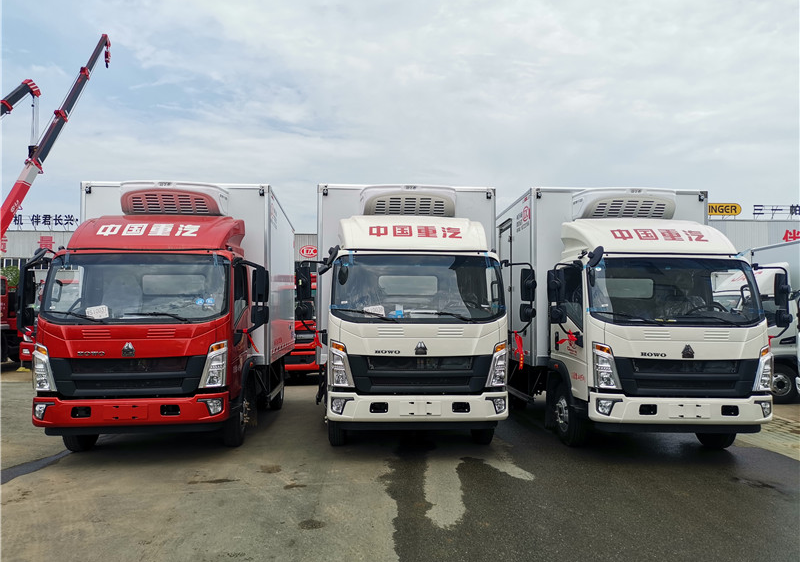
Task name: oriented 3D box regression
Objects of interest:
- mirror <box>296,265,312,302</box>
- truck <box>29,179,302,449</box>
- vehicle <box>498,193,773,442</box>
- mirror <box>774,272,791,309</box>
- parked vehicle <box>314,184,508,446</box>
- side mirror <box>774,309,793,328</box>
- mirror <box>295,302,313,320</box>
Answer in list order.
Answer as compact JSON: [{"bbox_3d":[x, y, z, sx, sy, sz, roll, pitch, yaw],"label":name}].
[{"bbox_3d":[-1.061,0.024,6.660,0.190,0.350,0.110,0,-3,11],"label":"mirror"},{"bbox_3d":[-3.081,0.443,9.161,2.441,3.338,5.960,1,-3,-6],"label":"truck"},{"bbox_3d":[2.962,0.482,9.376,2.441,3.338,5.960,0,-3,-2],"label":"vehicle"},{"bbox_3d":[4.331,0.107,6.800,0.190,0.370,0.110,1,-4,-14],"label":"mirror"},{"bbox_3d":[0.014,0.469,9.368,2.441,3.338,5.960,0,-3,-4],"label":"parked vehicle"},{"bbox_3d":[4.347,0.428,6.800,0.190,0.195,0.120,1,-4,-14],"label":"side mirror"},{"bbox_3d":[-1.063,0.330,6.660,0.190,0.190,0.110,0,-3,11],"label":"mirror"}]

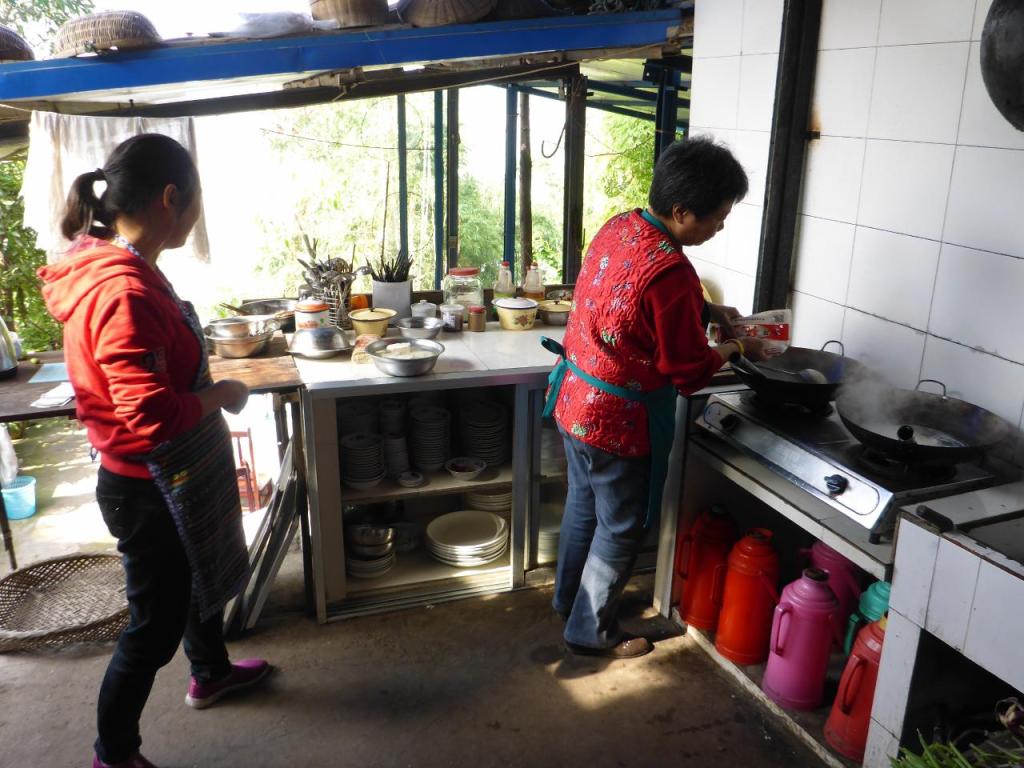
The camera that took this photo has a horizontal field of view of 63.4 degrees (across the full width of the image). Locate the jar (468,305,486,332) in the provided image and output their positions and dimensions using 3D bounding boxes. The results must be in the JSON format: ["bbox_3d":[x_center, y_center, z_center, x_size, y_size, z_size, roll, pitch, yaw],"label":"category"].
[{"bbox_3d":[-0.127,-0.240,3.033,0.064,0.087,0.064,1,17,0],"label":"jar"}]

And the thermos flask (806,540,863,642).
[{"bbox_3d":[0.946,0.603,2.465,0.195,0.370,0.165,-2,18,-6],"label":"thermos flask"}]

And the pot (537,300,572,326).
[{"bbox_3d":[0.168,-0.274,3.158,0.146,0.092,0.146,1,17,0],"label":"pot"}]

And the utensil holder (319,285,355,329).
[{"bbox_3d":[-0.663,-0.302,3.136,0.135,0.150,0.135,-6,20,-17],"label":"utensil holder"}]

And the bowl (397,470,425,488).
[{"bbox_3d":[-0.337,0.319,2.744,0.090,0.027,0.090,1,19,0],"label":"bowl"}]

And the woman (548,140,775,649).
[{"bbox_3d":[0.383,0.057,2.378,0.620,1.470,0.480,-5,18,-17],"label":"woman"}]

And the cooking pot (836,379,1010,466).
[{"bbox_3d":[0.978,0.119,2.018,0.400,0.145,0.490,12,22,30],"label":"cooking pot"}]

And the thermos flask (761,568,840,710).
[{"bbox_3d":[0.783,0.678,2.240,0.195,0.370,0.165,-7,19,-21],"label":"thermos flask"}]

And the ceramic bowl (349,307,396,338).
[{"bbox_3d":[-0.492,-0.222,2.943,0.170,0.098,0.170,0,17,-4],"label":"ceramic bowl"}]

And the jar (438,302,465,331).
[{"bbox_3d":[-0.216,-0.239,3.024,0.089,0.089,0.089,1,17,0],"label":"jar"}]

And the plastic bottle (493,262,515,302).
[{"bbox_3d":[-0.030,-0.370,3.290,0.090,0.228,0.090,0,18,0],"label":"plastic bottle"}]

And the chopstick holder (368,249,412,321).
[{"bbox_3d":[-0.460,-0.377,3.193,0.148,0.275,0.148,-5,20,-18],"label":"chopstick holder"}]

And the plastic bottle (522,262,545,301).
[{"bbox_3d":[0.085,-0.370,3.290,0.090,0.228,0.090,0,18,0],"label":"plastic bottle"}]

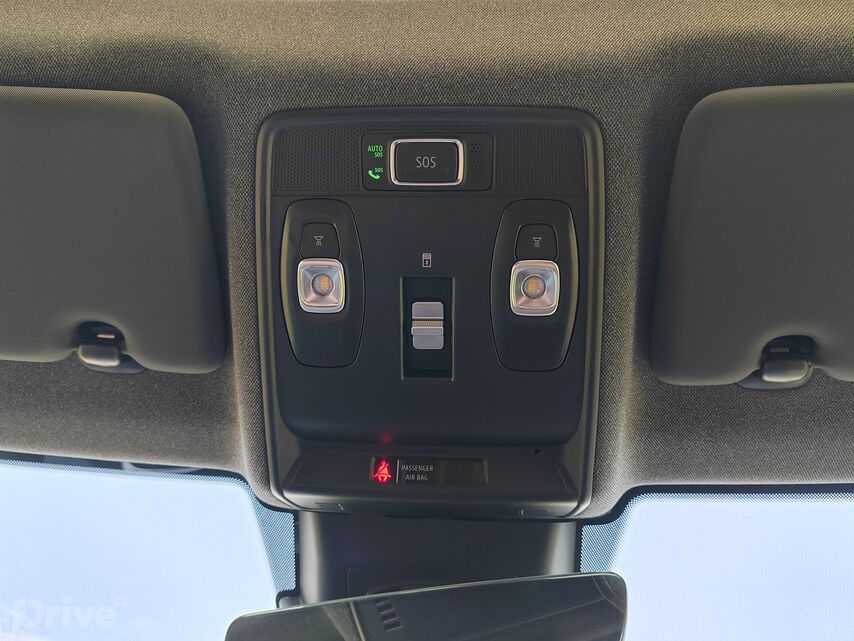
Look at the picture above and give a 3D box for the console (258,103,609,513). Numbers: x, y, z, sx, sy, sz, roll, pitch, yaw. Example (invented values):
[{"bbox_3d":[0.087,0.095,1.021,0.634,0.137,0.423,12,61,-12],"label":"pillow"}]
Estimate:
[{"bbox_3d":[0.002,-0.004,0.370,0.190,0.045,0.225,0,-87,0],"label":"console"}]

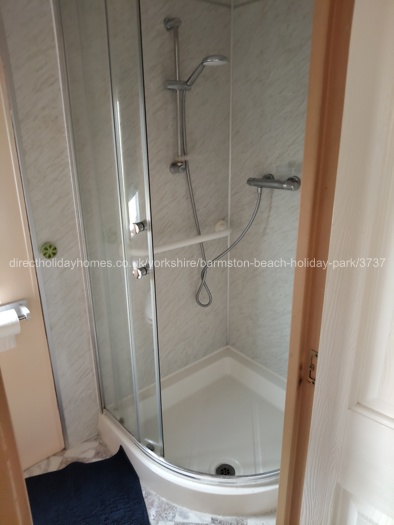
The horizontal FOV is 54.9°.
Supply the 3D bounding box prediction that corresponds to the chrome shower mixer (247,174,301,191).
[{"bbox_3d":[0.370,-0.378,1.809,0.078,0.065,0.285,-15,23,-37],"label":"chrome shower mixer"}]

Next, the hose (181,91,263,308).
[{"bbox_3d":[0.131,-0.260,1.902,0.370,1.100,0.140,-1,19,1],"label":"hose"}]

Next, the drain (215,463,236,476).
[{"bbox_3d":[0.121,0.882,1.591,0.084,0.012,0.084,-1,18,0],"label":"drain"}]

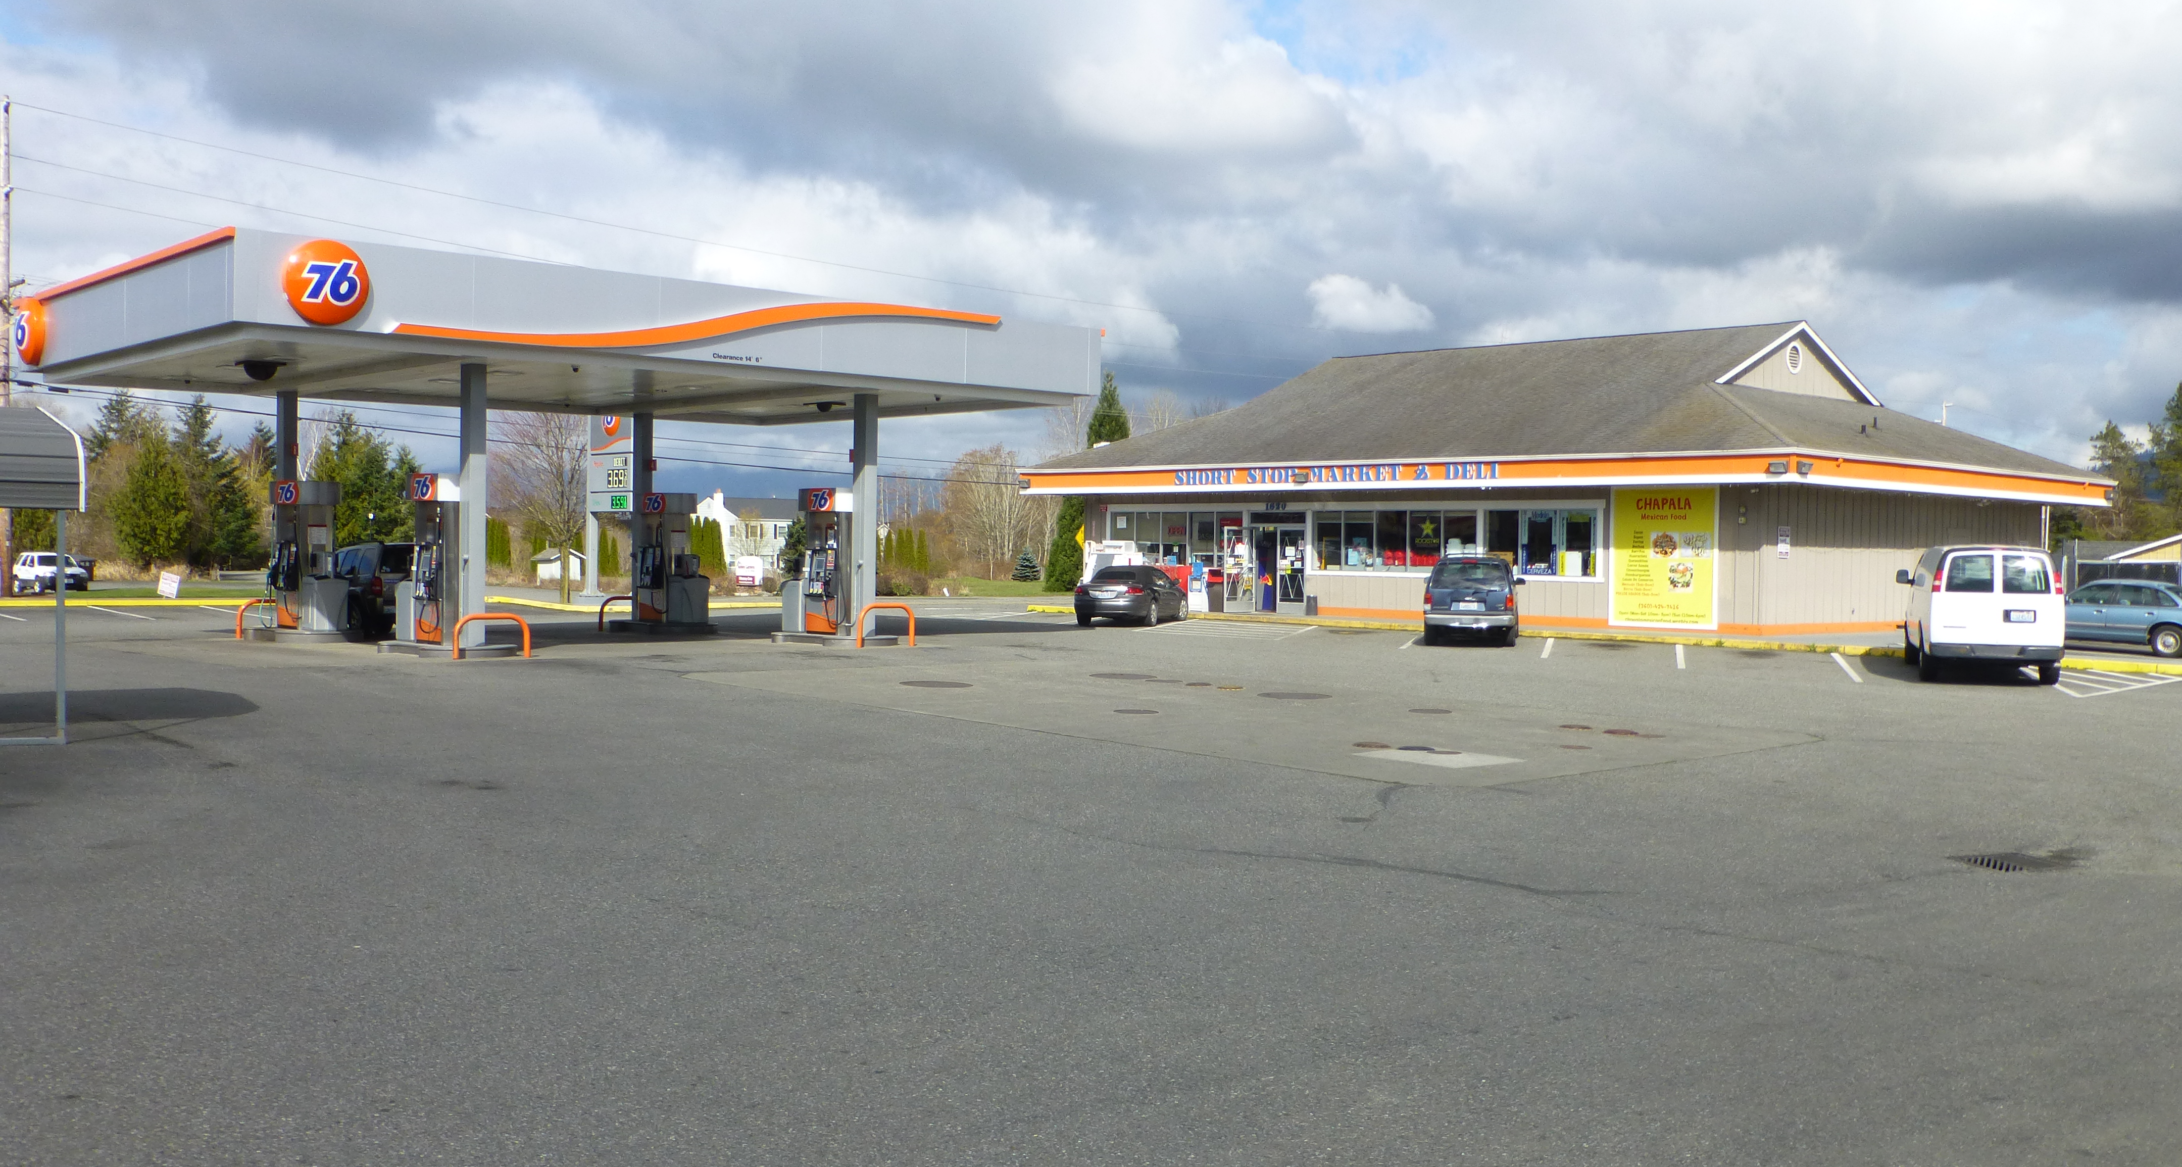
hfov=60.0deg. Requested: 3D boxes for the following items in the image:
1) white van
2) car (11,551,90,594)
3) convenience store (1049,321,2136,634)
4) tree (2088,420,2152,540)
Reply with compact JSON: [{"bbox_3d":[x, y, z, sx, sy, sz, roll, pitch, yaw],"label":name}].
[{"bbox_3d":[15.343,0.485,32.829,2.000,2.140,5.800,1,1,18],"label":"white van"},{"bbox_3d":[-44.303,-0.457,80.500,1.800,1.750,4.400,0,2,-45],"label":"car"},{"bbox_3d":[12.403,-2.907,51.321,18.058,7.352,22.605,0,2,-44],"label":"convenience store"},{"bbox_3d":[67.984,-5.112,125.031,3.900,11.300,3.900,1,1,28],"label":"tree"}]

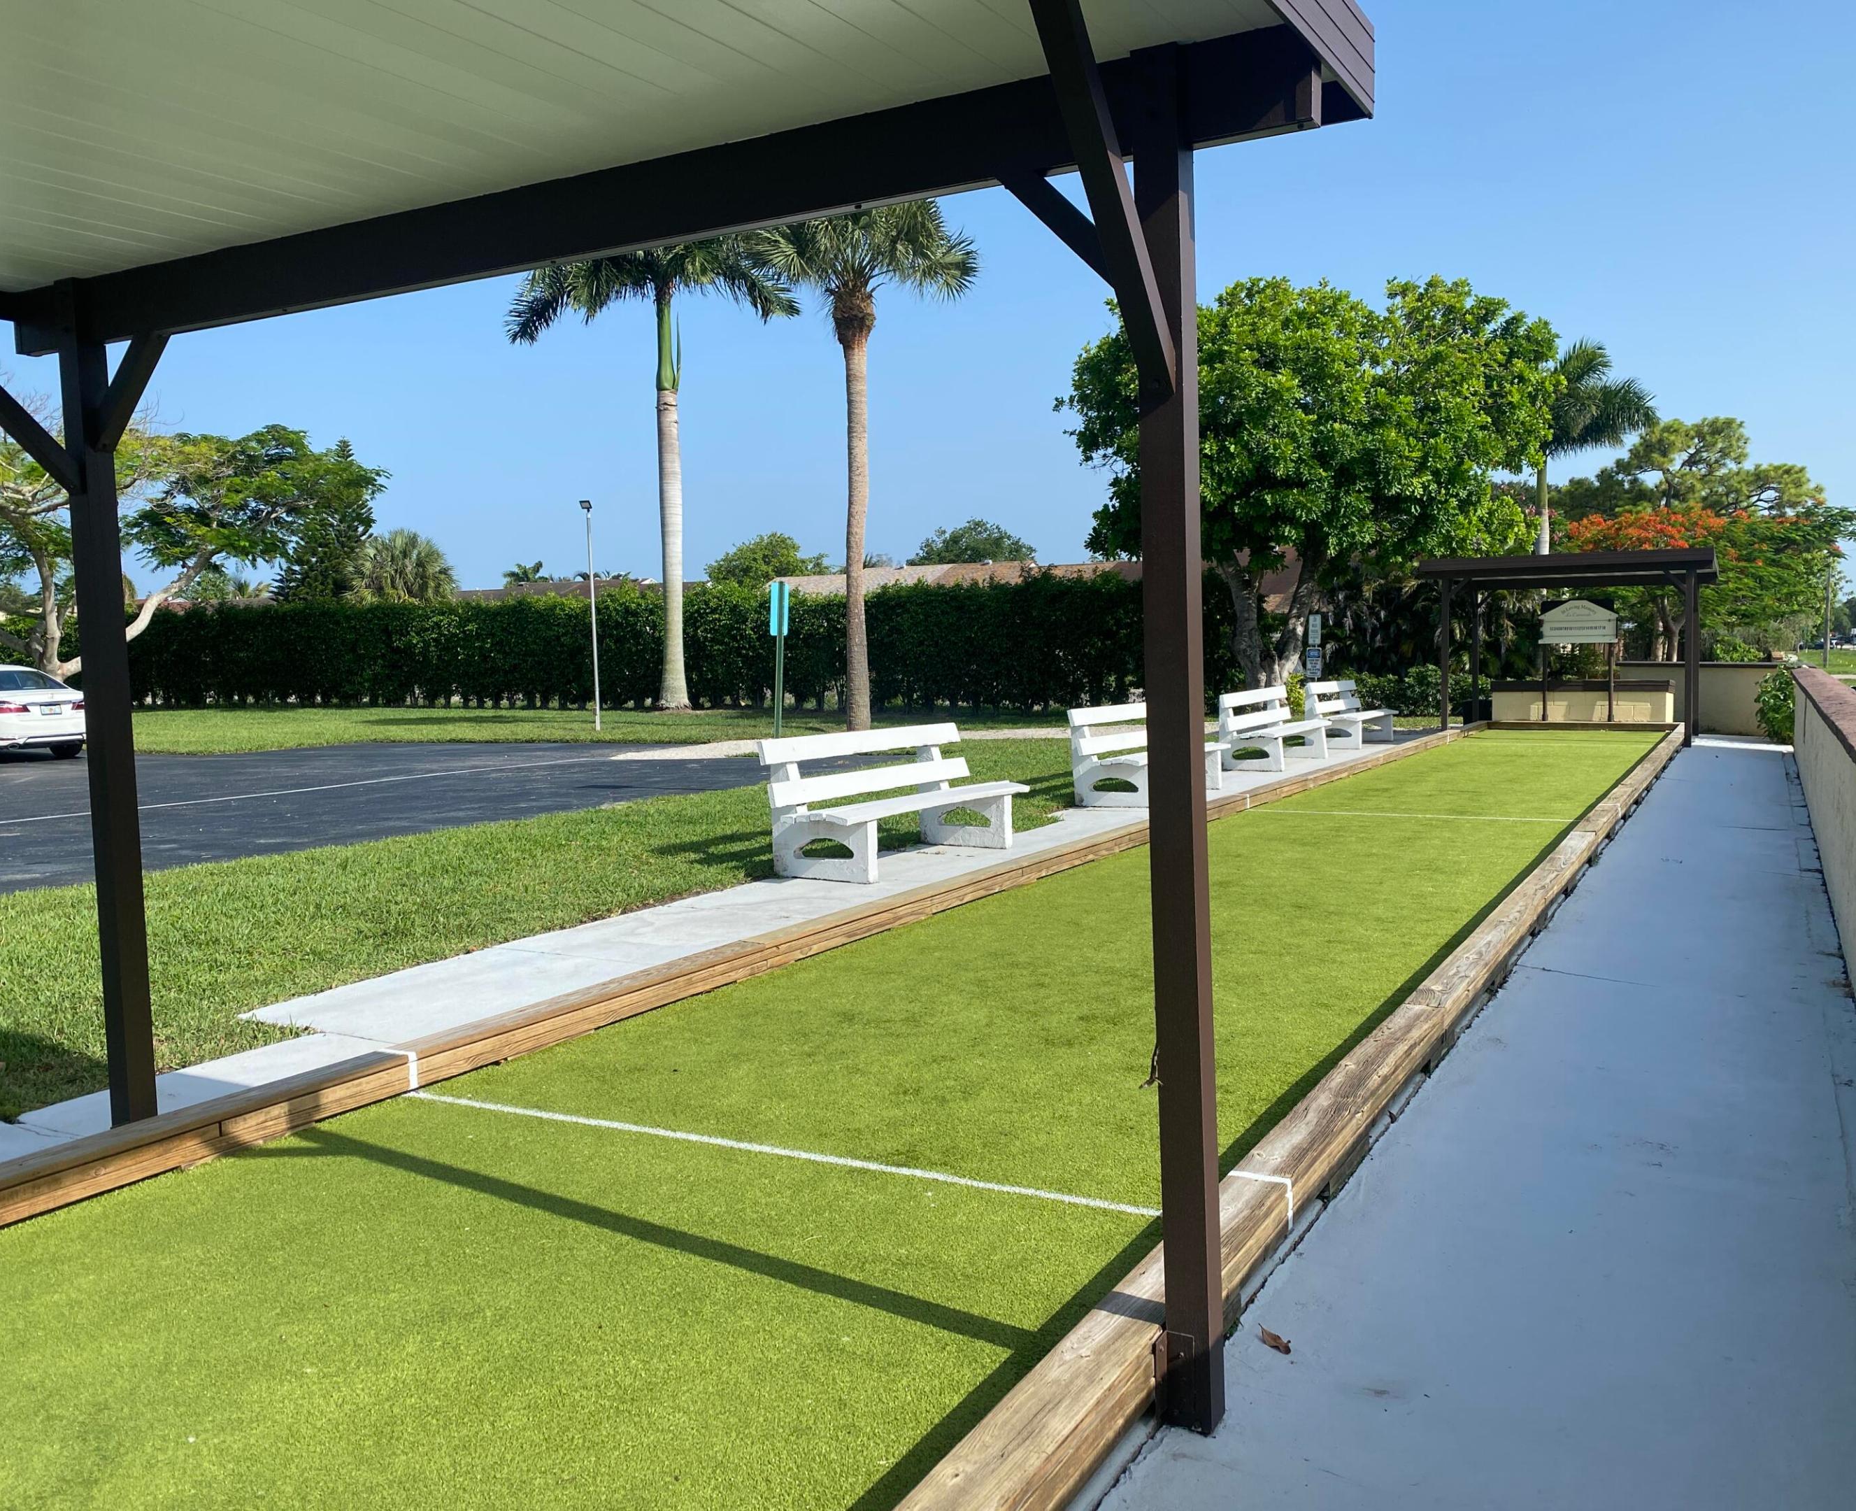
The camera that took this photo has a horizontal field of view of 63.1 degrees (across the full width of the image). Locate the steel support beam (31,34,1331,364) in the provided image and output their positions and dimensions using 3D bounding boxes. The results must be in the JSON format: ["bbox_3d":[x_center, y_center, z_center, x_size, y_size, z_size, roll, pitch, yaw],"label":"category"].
[{"bbox_3d":[-0.996,-1.241,3.573,3.869,0.185,0.075,2,5,29],"label":"steel support beam"}]

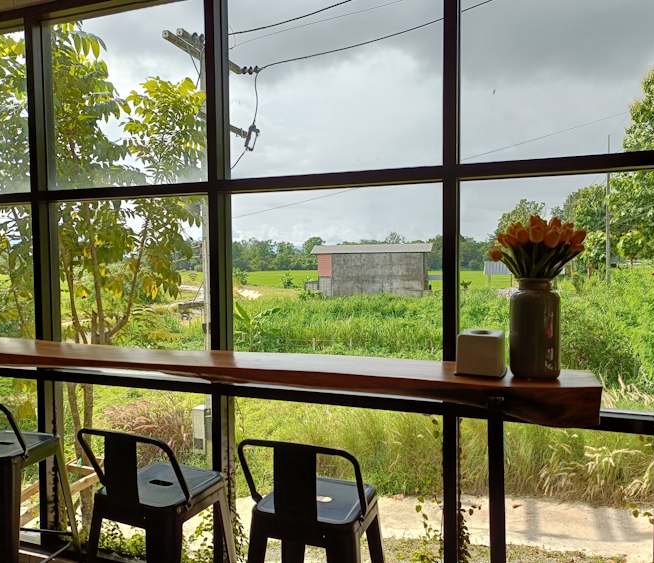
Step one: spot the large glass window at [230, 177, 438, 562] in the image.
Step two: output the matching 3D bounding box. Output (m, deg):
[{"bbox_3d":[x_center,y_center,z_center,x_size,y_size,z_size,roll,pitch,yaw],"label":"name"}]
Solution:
[{"bbox_3d":[0.001,0.404,2.125,0.910,1.560,0.080,0,2,20],"label":"large glass window"}]

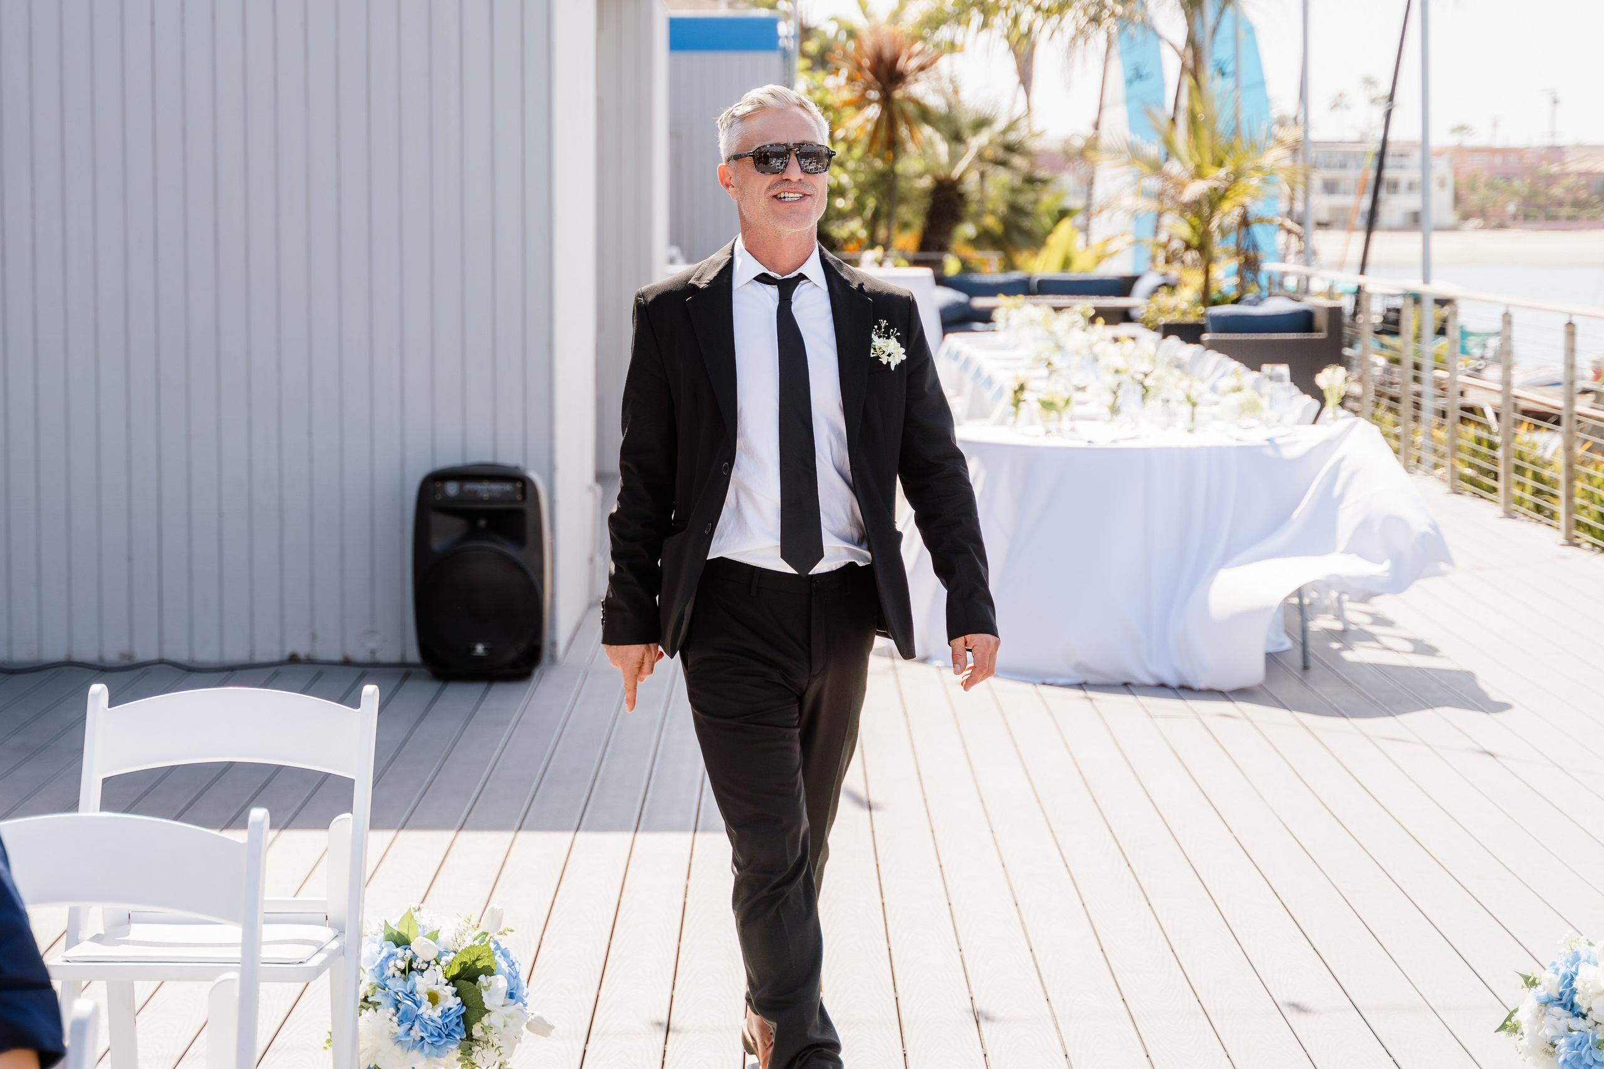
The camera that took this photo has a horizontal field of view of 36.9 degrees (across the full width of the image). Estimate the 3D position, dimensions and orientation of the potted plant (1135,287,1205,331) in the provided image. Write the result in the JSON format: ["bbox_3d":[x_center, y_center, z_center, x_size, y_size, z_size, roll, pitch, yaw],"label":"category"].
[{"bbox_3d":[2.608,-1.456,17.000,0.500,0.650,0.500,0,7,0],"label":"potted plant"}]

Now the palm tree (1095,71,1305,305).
[{"bbox_3d":[3.108,-2.643,18.500,1.550,1.780,1.500,1,8,0],"label":"palm tree"}]

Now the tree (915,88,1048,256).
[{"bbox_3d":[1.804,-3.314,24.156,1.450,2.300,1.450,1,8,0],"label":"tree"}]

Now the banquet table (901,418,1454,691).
[{"bbox_3d":[1.171,0.003,8.104,1.900,0.810,1.200,1,8,0],"label":"banquet table"}]

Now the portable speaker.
[{"bbox_3d":[-1.016,0.109,7.694,0.420,0.665,0.350,1,8,0],"label":"portable speaker"}]

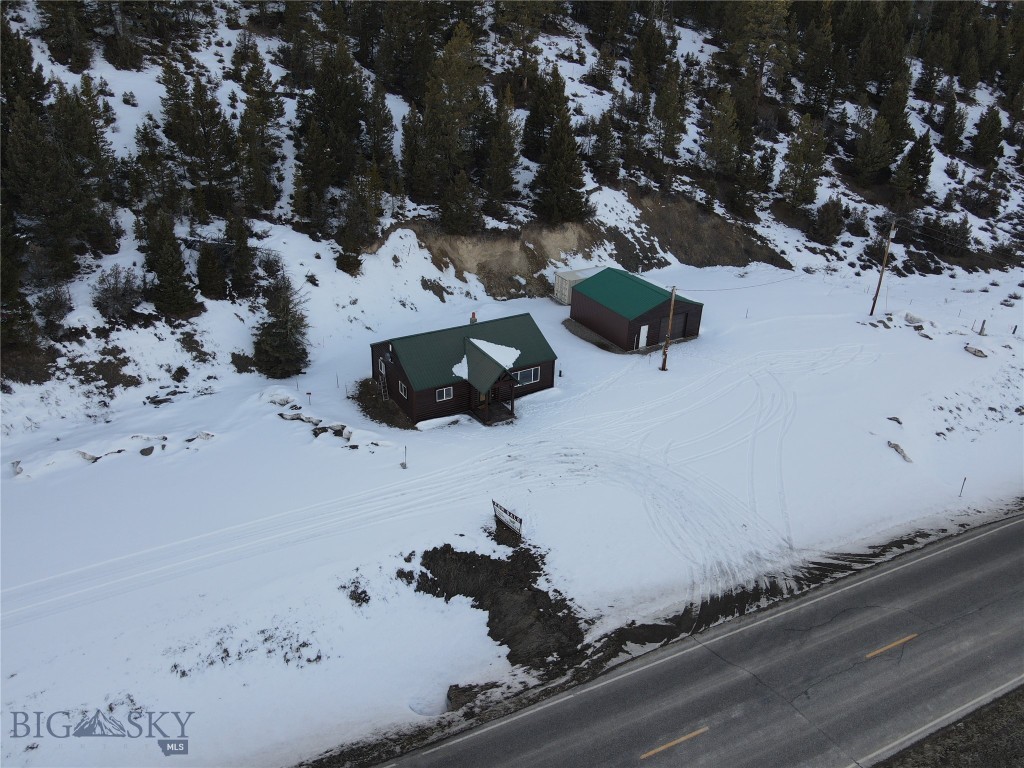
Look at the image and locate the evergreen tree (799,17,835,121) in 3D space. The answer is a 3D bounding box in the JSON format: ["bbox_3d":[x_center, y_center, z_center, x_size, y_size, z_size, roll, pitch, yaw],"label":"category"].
[{"bbox_3d":[45.438,-46.230,103.894,4.455,13.912,4.455,1,27,0],"label":"evergreen tree"}]

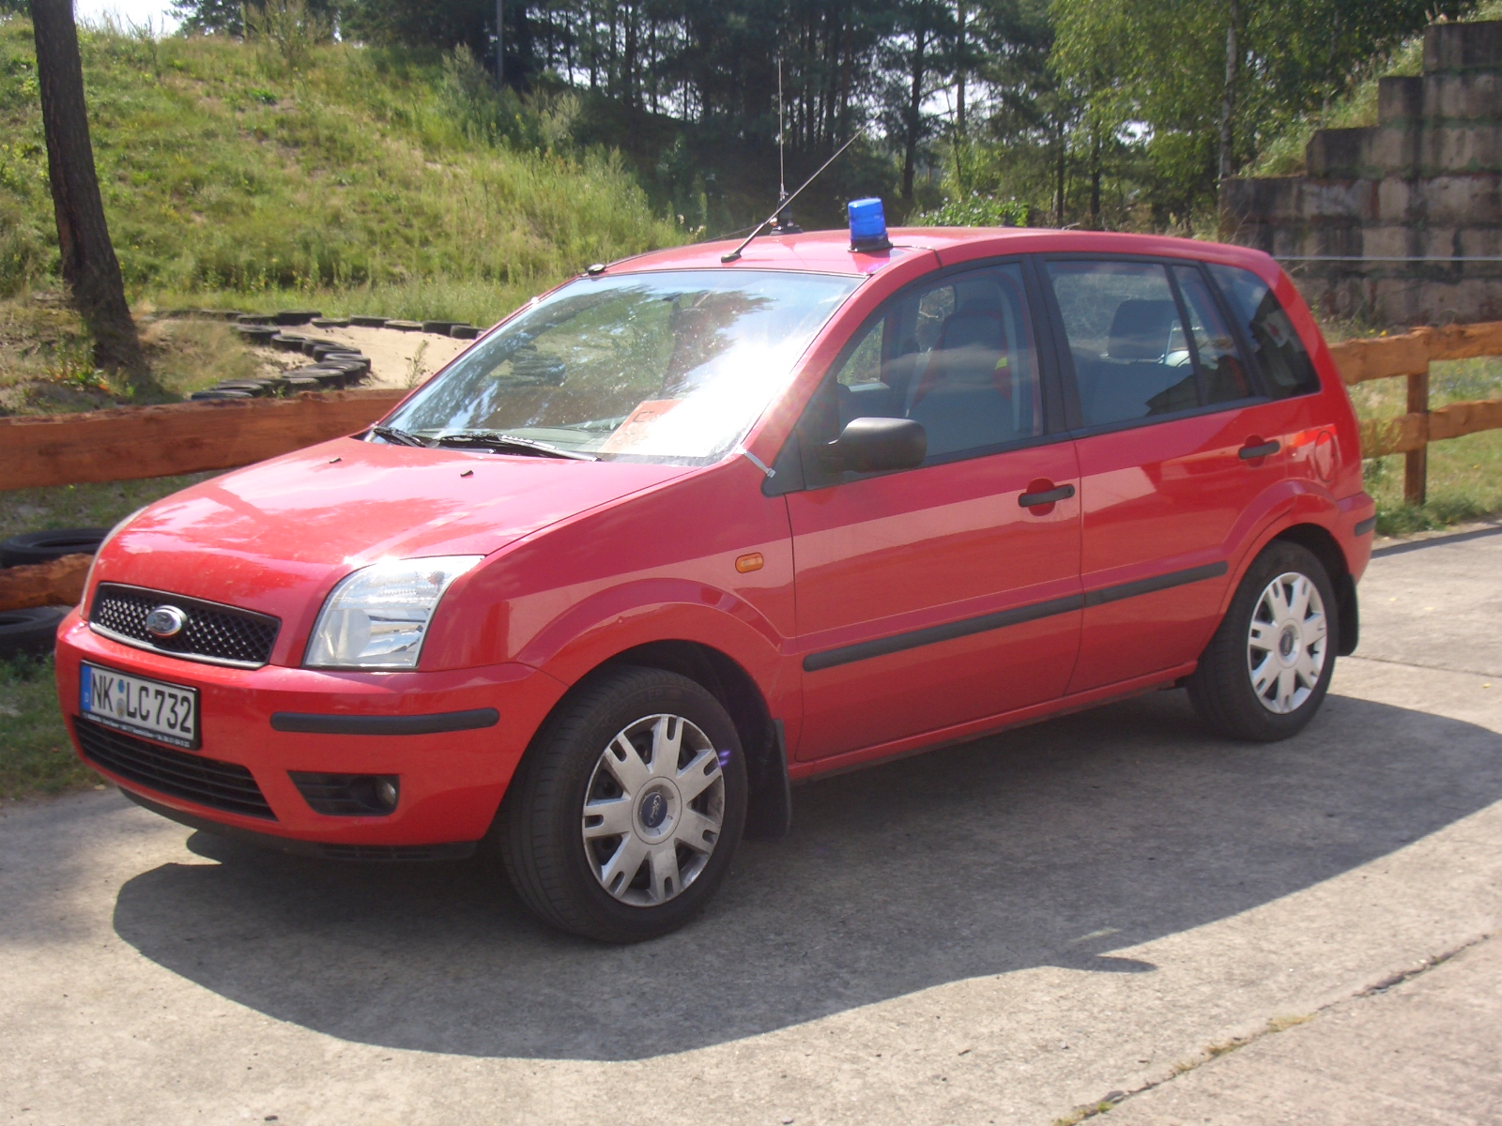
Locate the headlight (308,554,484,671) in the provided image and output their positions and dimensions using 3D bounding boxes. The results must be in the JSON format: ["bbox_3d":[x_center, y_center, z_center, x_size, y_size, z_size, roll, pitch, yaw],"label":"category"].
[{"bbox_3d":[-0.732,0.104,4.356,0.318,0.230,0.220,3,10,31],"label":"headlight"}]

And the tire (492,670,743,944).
[{"bbox_3d":[-0.267,0.526,4.681,0.605,0.600,0.200,-9,11,-43],"label":"tire"}]

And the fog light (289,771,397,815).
[{"bbox_3d":[-0.822,0.465,4.328,0.240,0.084,0.069,2,9,24],"label":"fog light"}]

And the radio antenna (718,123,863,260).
[{"bbox_3d":[0.136,-1.035,5.892,0.045,0.045,0.702,7,46,46],"label":"radio antenna"}]

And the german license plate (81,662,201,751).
[{"bbox_3d":[-1.339,0.306,4.639,0.022,0.122,0.530,-9,11,-43],"label":"german license plate"}]

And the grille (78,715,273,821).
[{"bbox_3d":[-1.302,0.445,4.691,0.090,0.128,0.840,-9,11,-43],"label":"grille"}]

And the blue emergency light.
[{"bbox_3d":[0.303,-0.872,5.488,0.112,0.132,0.112,-3,12,1],"label":"blue emergency light"}]

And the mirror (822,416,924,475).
[{"bbox_3d":[0.292,-0.271,4.909,0.150,0.132,0.200,-9,11,-43],"label":"mirror"}]

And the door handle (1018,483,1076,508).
[{"bbox_3d":[0.751,-0.173,5.395,0.218,0.040,0.048,-9,11,-43],"label":"door handle"}]

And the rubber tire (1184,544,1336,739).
[{"bbox_3d":[1.533,0.228,6.370,0.605,0.600,0.200,-9,11,-43],"label":"rubber tire"}]

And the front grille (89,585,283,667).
[{"bbox_3d":[-1.274,0.136,4.682,0.085,0.112,0.800,-9,11,-43],"label":"front grille"}]

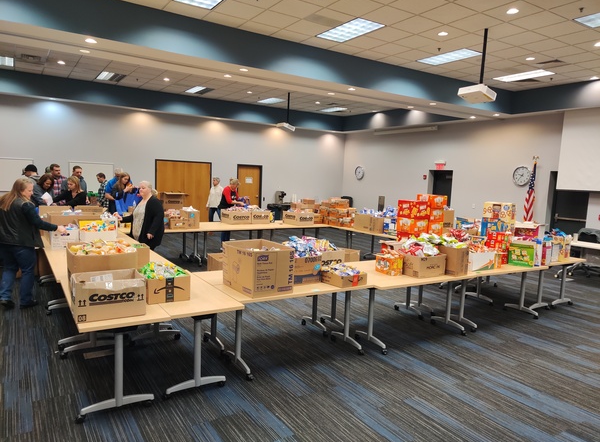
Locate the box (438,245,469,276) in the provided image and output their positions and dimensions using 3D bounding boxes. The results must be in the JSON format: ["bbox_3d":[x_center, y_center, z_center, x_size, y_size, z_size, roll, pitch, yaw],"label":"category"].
[{"bbox_3d":[1.851,0.475,5.653,0.211,0.326,0.265,-1,7,-36],"label":"box"}]

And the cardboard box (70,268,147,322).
[{"bbox_3d":[-1.400,0.534,3.418,0.453,0.265,0.395,-1,6,-32],"label":"cardboard box"}]

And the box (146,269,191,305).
[{"bbox_3d":[-1.113,0.524,3.821,0.328,0.197,0.380,-1,6,-32],"label":"box"}]

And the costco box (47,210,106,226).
[{"bbox_3d":[-3.081,0.108,6.443,0.643,0.390,0.420,-1,6,-32],"label":"costco box"}]

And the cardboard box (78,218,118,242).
[{"bbox_3d":[-2.703,0.160,6.235,0.460,0.360,0.300,-1,6,-32],"label":"cardboard box"}]

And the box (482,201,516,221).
[{"bbox_3d":[3.047,-0.130,7.135,0.130,0.277,0.460,-1,6,-32],"label":"box"}]

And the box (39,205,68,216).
[{"bbox_3d":[-3.974,-0.028,7.598,0.410,0.410,0.380,-1,6,-34],"label":"box"}]

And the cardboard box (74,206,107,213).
[{"bbox_3d":[-3.604,-0.036,7.949,0.470,0.390,0.420,-1,6,-32],"label":"cardboard box"}]

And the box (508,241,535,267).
[{"bbox_3d":[2.889,0.438,6.059,0.275,0.278,0.210,6,6,35],"label":"box"}]

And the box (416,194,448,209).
[{"bbox_3d":[1.783,-0.261,6.283,0.320,0.176,0.220,0,6,-29],"label":"box"}]

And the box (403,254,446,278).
[{"bbox_3d":[1.426,0.496,5.286,0.465,0.232,0.235,-1,6,-32],"label":"box"}]

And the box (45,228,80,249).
[{"bbox_3d":[-3.146,0.215,6.262,0.320,0.255,0.380,-1,6,-32],"label":"box"}]

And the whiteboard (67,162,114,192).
[{"bbox_3d":[-6.040,-1.217,13.609,1.220,0.905,0.030,-1,6,-32],"label":"whiteboard"}]

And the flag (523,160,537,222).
[{"bbox_3d":[6.149,-0.747,12.485,0.290,1.600,0.250,6,6,36],"label":"flag"}]

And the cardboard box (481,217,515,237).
[{"bbox_3d":[3.431,0.148,8.150,0.450,0.350,0.250,5,6,29],"label":"cardboard box"}]

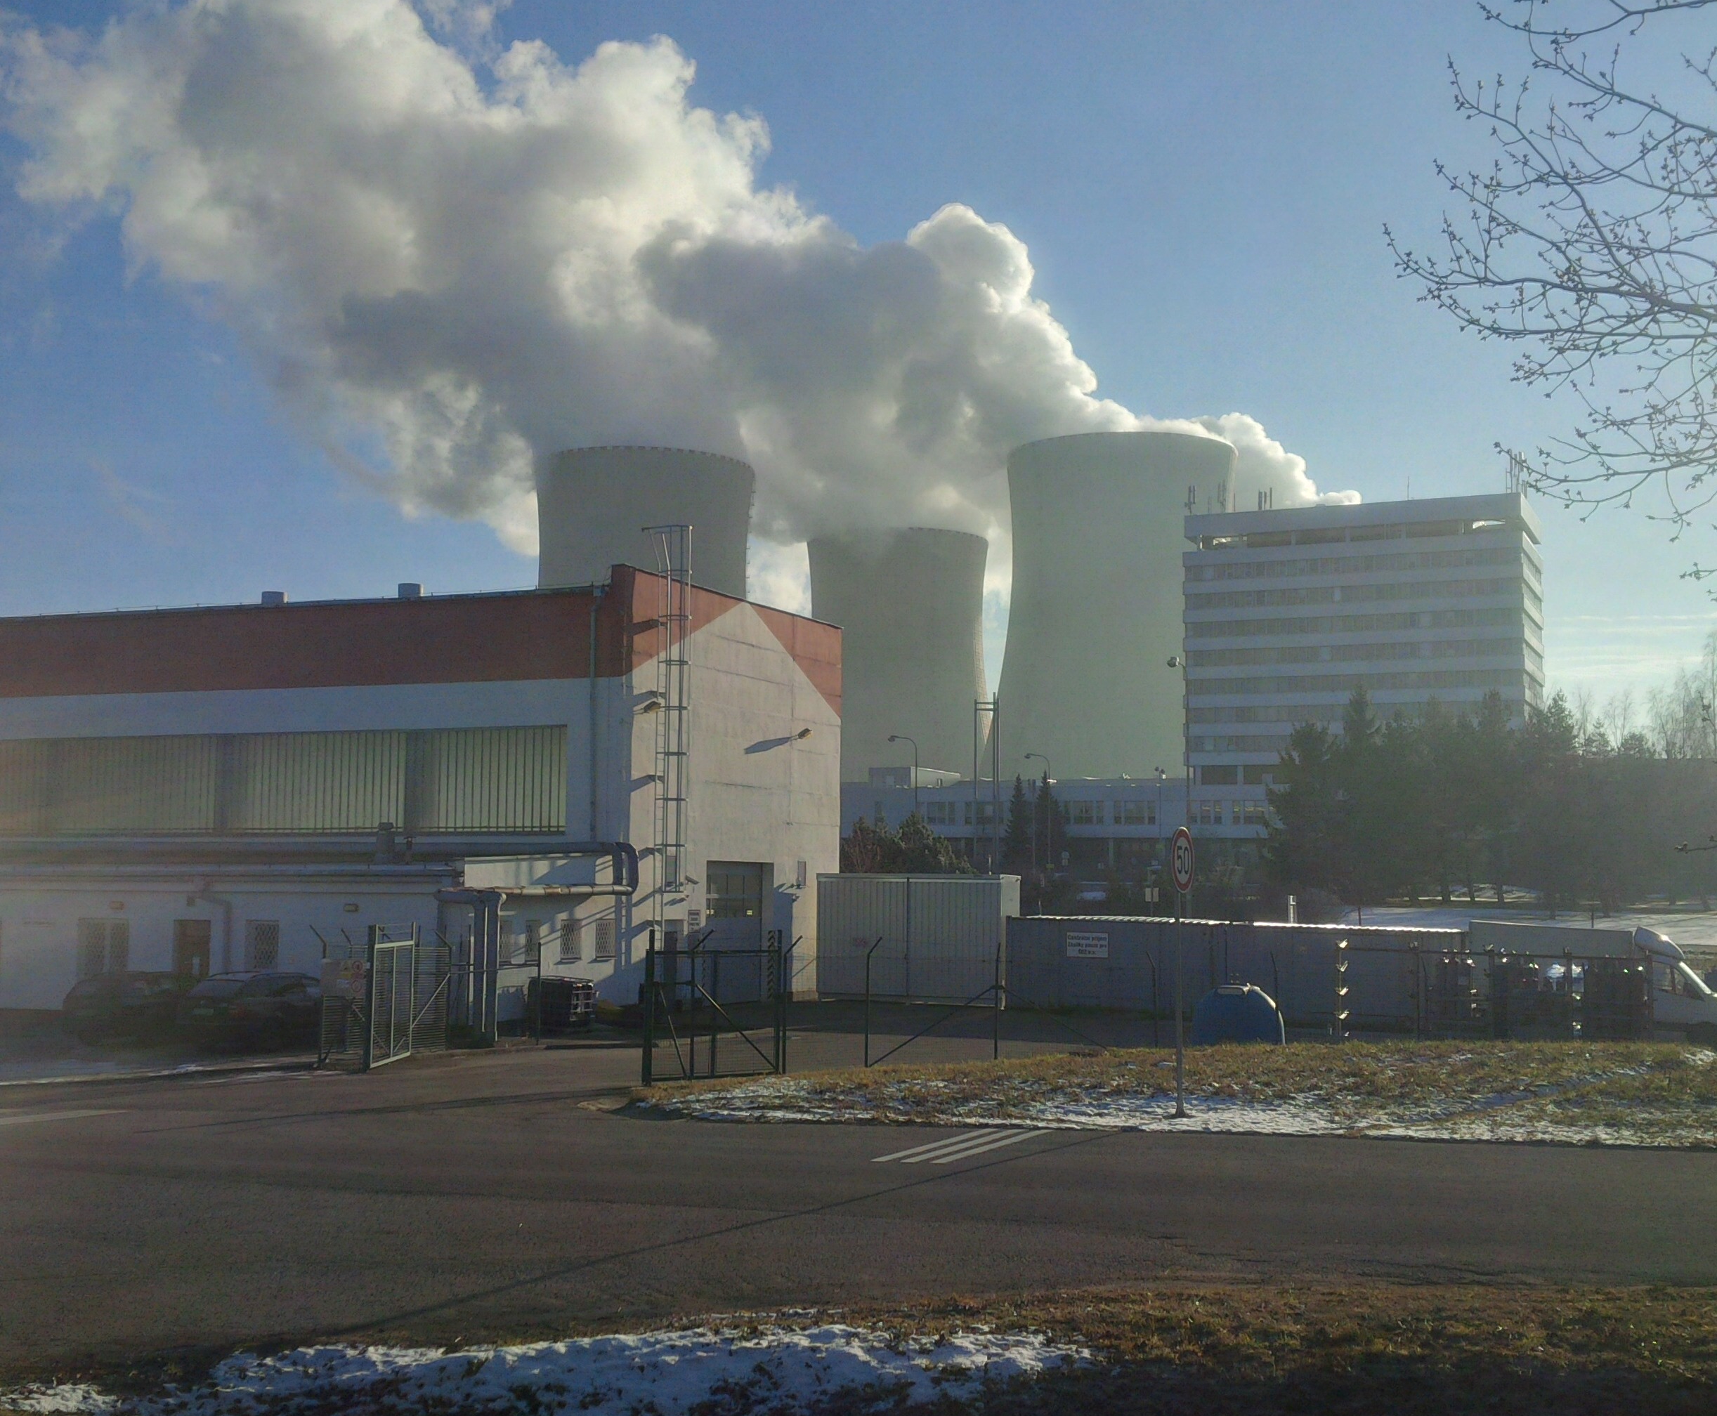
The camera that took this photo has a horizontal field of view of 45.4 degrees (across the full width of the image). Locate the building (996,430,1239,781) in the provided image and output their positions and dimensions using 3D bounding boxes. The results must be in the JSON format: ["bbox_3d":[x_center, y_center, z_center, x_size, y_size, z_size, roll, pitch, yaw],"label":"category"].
[{"bbox_3d":[95.003,-14.122,736.425,130.700,154.800,130.700,0,-4,0],"label":"building"}]

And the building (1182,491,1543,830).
[{"bbox_3d":[58.079,-0.765,234.525,37.100,42.160,20.000,-2,-5,24],"label":"building"}]

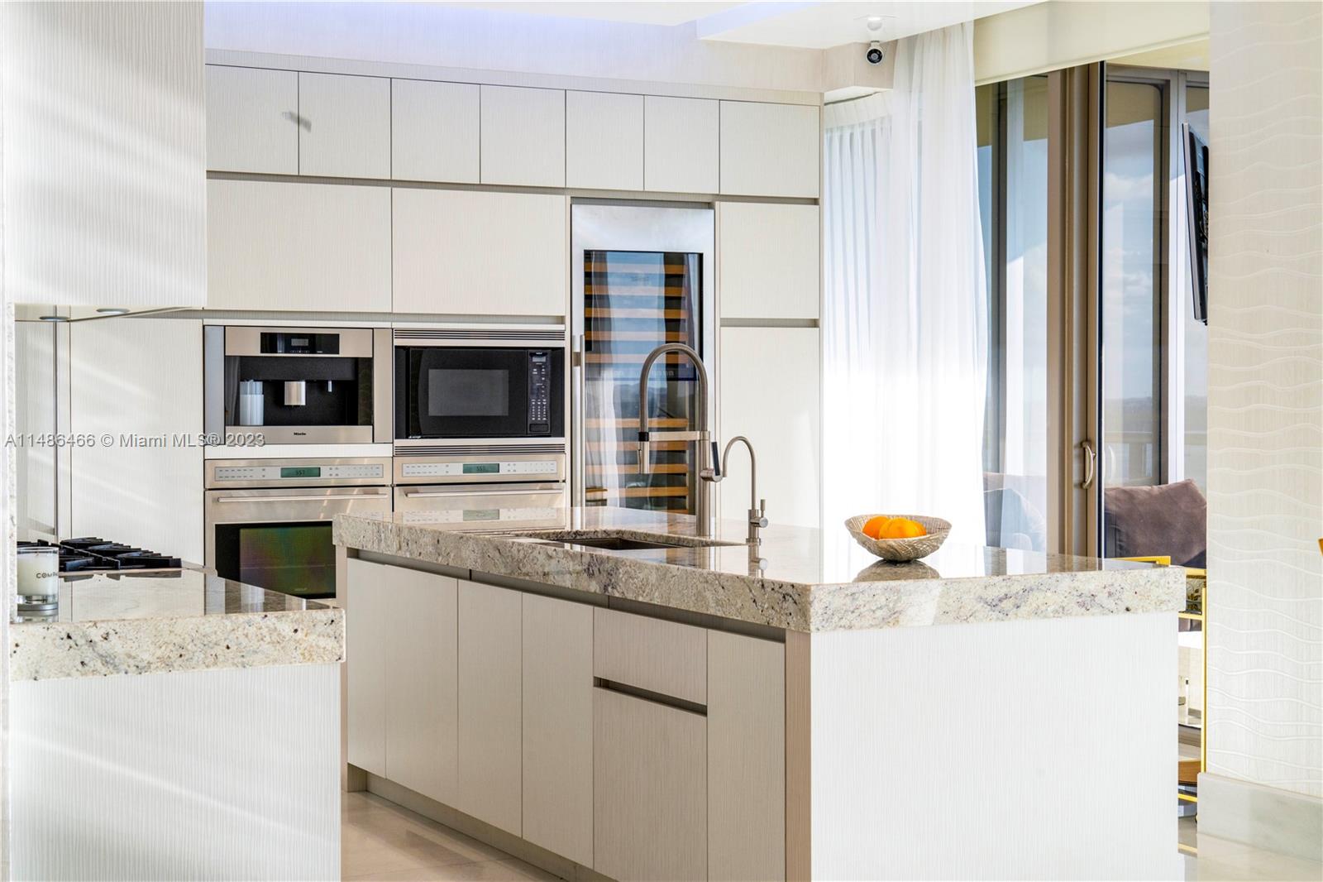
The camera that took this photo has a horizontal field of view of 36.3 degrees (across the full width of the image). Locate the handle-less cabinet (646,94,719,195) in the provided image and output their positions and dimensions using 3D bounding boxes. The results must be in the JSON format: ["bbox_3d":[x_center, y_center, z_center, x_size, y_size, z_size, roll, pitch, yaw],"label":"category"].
[{"bbox_3d":[-0.020,-1.288,9.010,0.365,0.412,0.520,-1,1,-25],"label":"handle-less cabinet"}]

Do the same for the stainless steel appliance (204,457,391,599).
[{"bbox_3d":[-1.555,0.424,8.307,0.760,0.720,0.600,-1,2,-25],"label":"stainless steel appliance"}]

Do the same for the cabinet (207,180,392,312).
[{"bbox_3d":[-1.565,-0.776,8.304,0.761,0.502,0.600,-1,2,-25],"label":"cabinet"}]

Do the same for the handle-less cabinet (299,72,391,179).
[{"bbox_3d":[-1.393,-1.267,8.373,0.384,0.408,0.600,-1,2,-25],"label":"handle-less cabinet"}]

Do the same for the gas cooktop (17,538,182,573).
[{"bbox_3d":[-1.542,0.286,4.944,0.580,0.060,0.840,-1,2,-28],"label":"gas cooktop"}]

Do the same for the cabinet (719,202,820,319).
[{"bbox_3d":[0.374,-0.801,9.205,0.505,0.509,0.520,-1,1,-25],"label":"cabinet"}]

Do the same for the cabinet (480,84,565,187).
[{"bbox_3d":[-0.701,-1.274,8.700,0.380,0.408,0.600,-1,2,-25],"label":"cabinet"}]

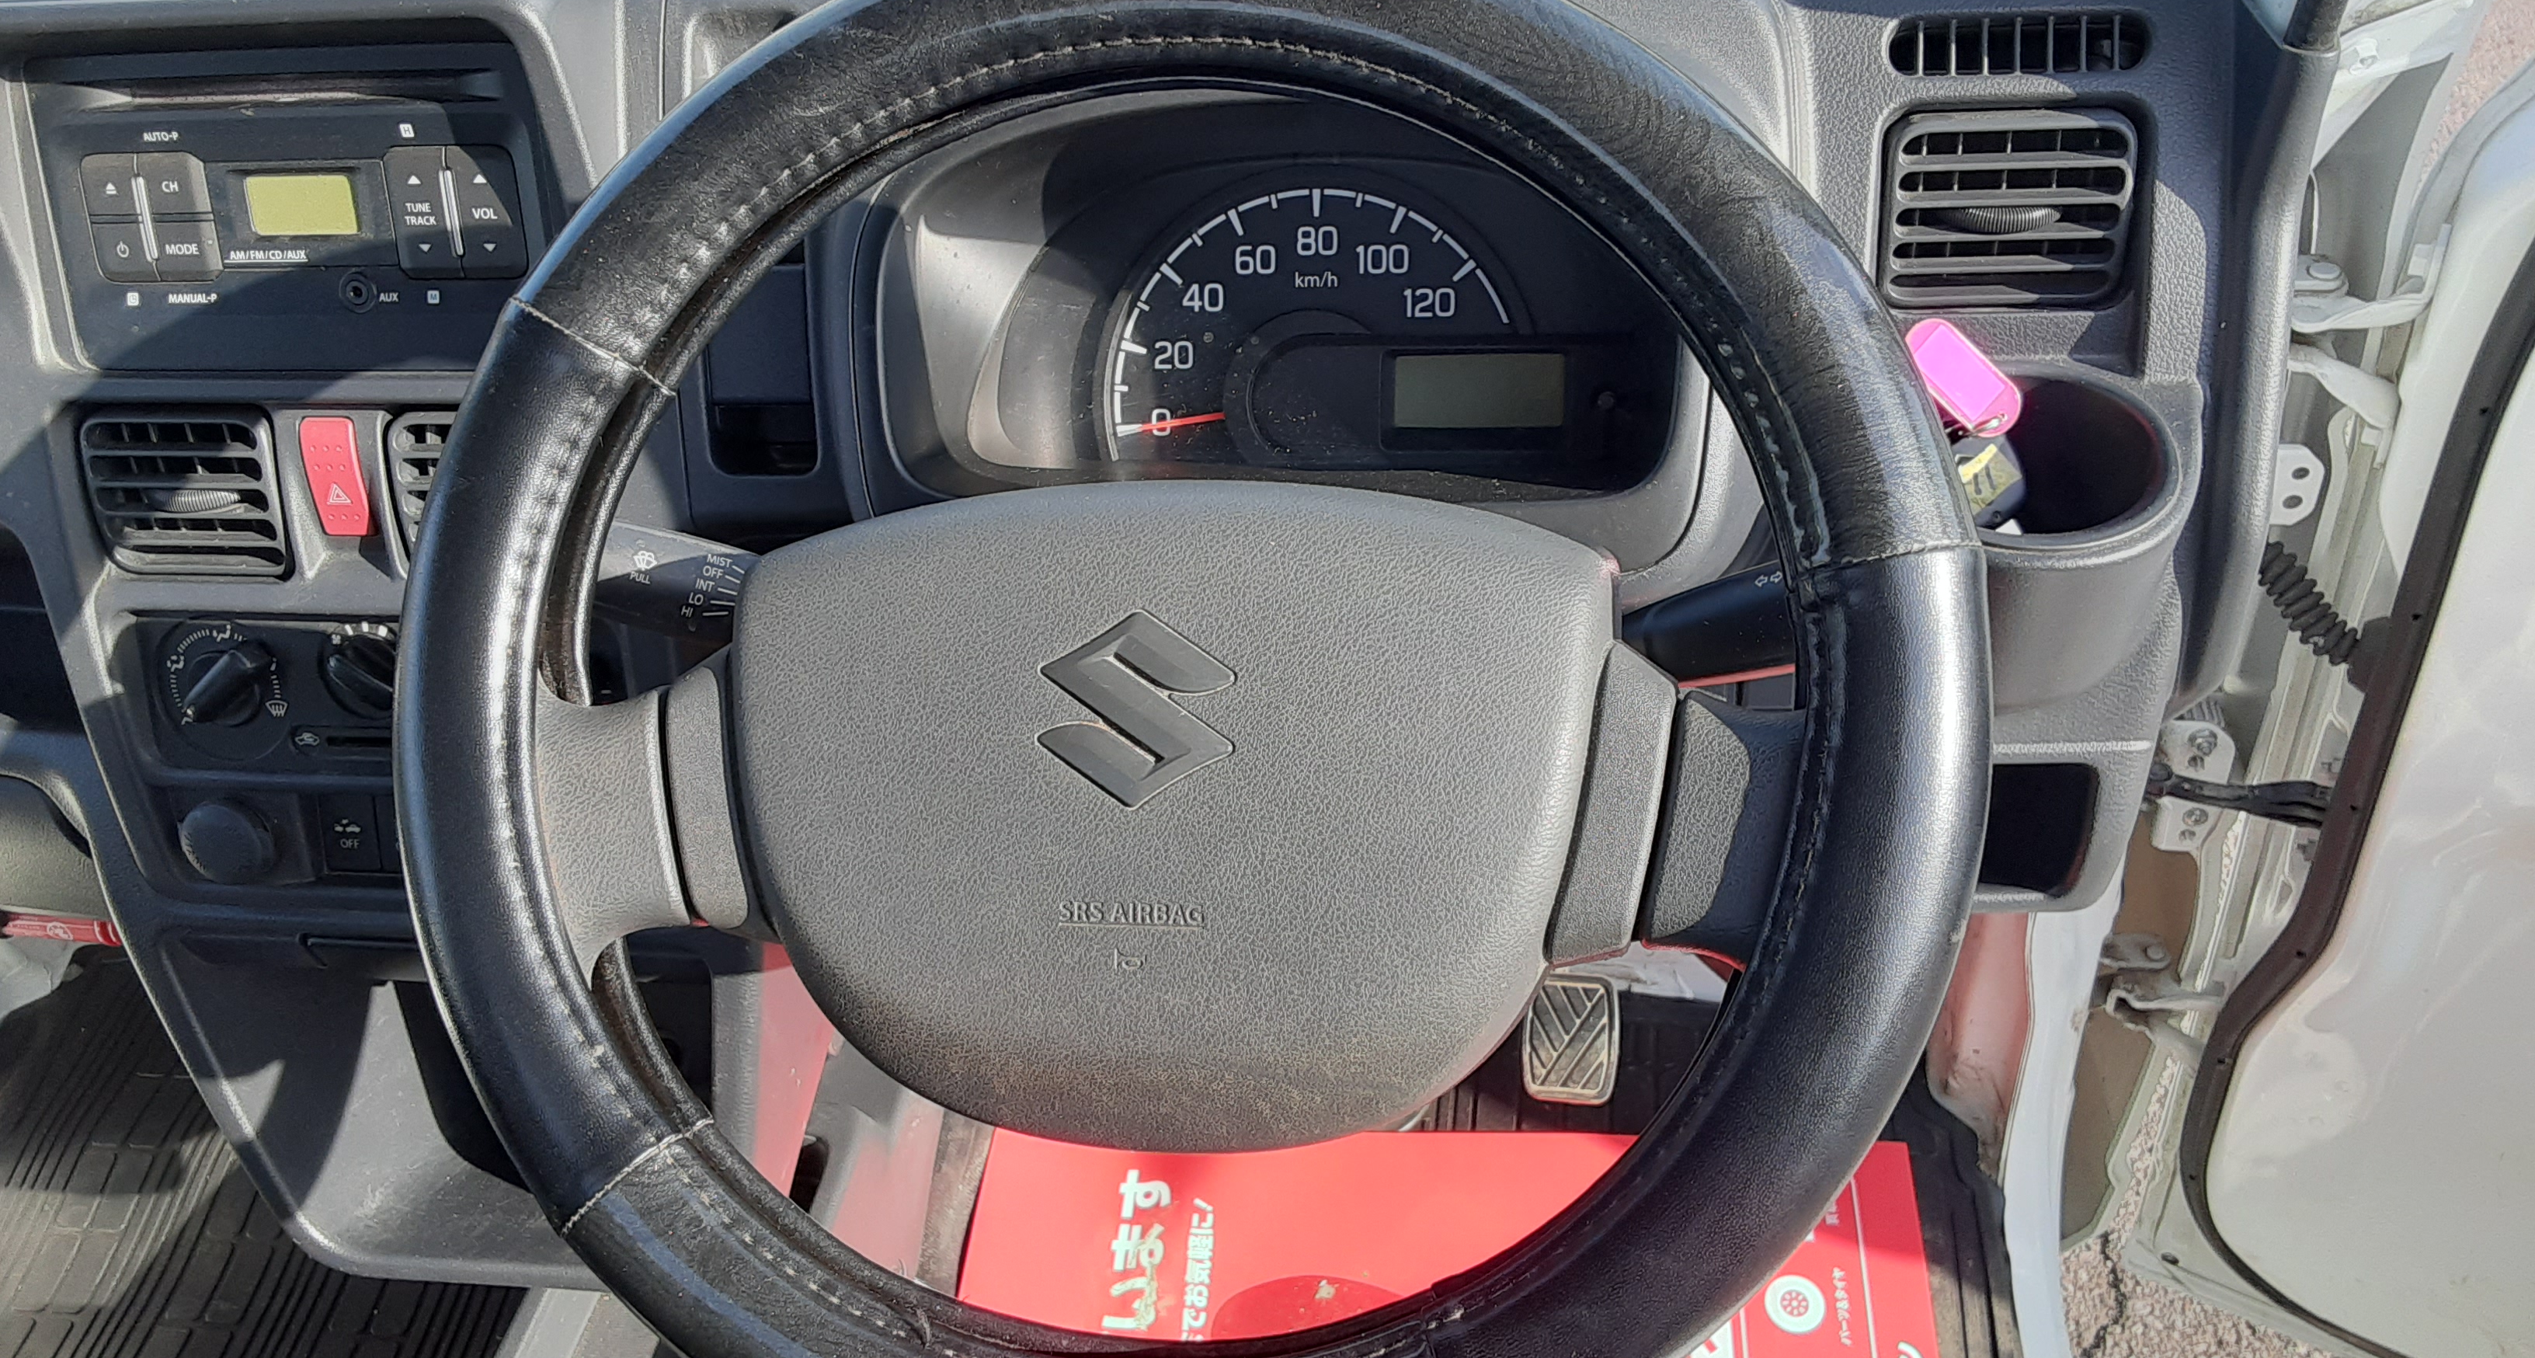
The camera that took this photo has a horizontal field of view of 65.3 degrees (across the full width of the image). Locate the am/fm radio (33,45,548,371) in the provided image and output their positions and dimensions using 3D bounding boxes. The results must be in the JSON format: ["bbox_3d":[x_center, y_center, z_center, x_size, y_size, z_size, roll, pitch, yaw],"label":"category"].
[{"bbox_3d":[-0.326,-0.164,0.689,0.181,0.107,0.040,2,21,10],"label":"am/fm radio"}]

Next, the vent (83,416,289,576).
[{"bbox_3d":[-0.386,-0.070,0.726,0.073,0.060,0.030,2,21,10],"label":"vent"}]

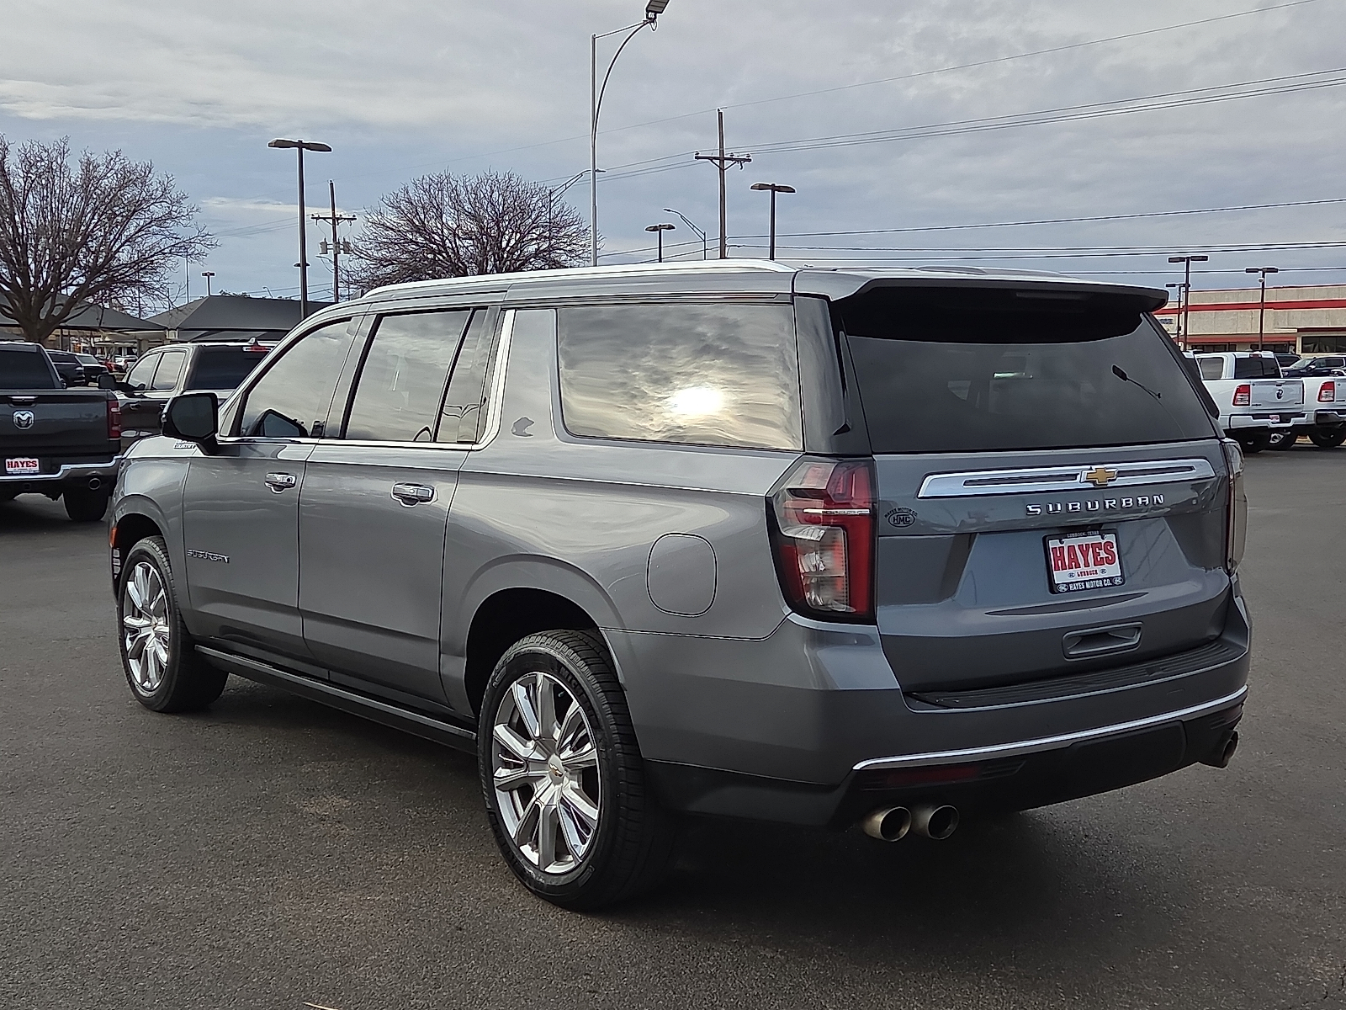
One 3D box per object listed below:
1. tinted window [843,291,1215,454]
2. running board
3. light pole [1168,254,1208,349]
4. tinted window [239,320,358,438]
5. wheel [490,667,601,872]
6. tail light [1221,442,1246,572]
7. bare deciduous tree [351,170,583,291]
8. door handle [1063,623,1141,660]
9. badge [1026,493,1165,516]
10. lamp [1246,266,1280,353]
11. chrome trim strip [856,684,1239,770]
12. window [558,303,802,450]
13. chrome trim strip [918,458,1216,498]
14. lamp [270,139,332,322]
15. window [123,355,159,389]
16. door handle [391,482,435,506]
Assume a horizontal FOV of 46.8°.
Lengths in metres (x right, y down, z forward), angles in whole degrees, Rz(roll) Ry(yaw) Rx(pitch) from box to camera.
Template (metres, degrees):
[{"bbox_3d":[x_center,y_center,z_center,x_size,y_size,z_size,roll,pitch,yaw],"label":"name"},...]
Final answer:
[{"bbox_3d":[1.015,-0.356,4.311,1.470,0.430,0.090,-4,-22,-38],"label":"tinted window"},{"bbox_3d":[-1.317,0.706,6.018,0.170,0.090,2.420,-4,5,-38],"label":"running board"},{"bbox_3d":[22.692,-7.486,68.783,1.750,7.050,0.420,2,5,23],"label":"light pole"},{"bbox_3d":[-1.477,-0.489,6.094,0.050,0.460,0.830,17,-6,-38],"label":"tinted window"},{"bbox_3d":[-0.308,0.786,4.652,0.200,0.595,0.595,-4,6,-38],"label":"wheel"},{"bbox_3d":[1.715,-0.004,4.834,0.235,0.425,0.200,-4,6,-38],"label":"tail light"},{"bbox_3d":[-6.183,-6.318,48.321,7.500,8.000,7.300,-1,5,-7],"label":"bare deciduous tree"},{"bbox_3d":[1.159,0.365,4.243,0.325,0.085,0.050,-4,6,-38],"label":"door handle"},{"bbox_3d":[1.152,-0.003,4.214,0.610,0.036,0.015,-4,1,-38],"label":"badge"},{"bbox_3d":[30.423,-8.562,80.295,1.650,7.350,0.420,2,5,21],"label":"lamp"},{"bbox_3d":[1.134,0.597,4.235,1.690,0.060,0.140,-4,6,-38],"label":"chrome trim strip"},{"bbox_3d":[-0.018,-0.358,4.237,0.050,0.400,1.210,17,-6,-38],"label":"window"},{"bbox_3d":[1.125,-0.076,4.191,1.270,0.065,0.070,-4,6,-38],"label":"chrome trim strip"},{"bbox_3d":[-9.454,-5.463,39.807,1.630,7.660,0.320,-2,5,-21],"label":"lamp"},{"bbox_3d":[-6.590,-1.651,19.300,0.060,0.470,0.950,15,-5,-38],"label":"window"},{"bbox_3d":[-0.861,-0.036,5.158,0.055,0.080,0.250,-4,6,-38],"label":"door handle"}]

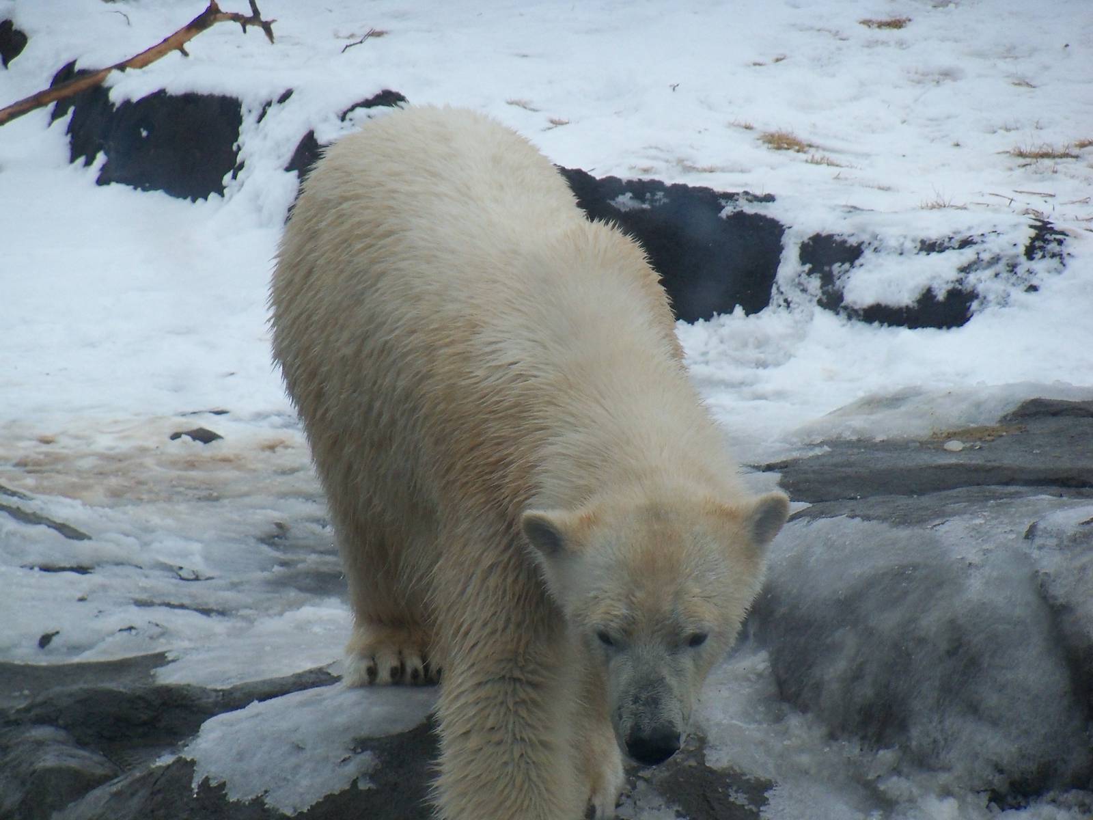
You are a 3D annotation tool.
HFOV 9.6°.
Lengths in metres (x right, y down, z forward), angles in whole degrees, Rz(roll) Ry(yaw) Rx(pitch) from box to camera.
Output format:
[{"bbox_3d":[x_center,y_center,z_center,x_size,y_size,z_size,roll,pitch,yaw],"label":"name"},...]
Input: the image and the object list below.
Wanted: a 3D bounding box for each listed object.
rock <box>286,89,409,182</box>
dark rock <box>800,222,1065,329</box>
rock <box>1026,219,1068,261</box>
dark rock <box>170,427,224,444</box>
[{"bbox_3d":[-0.451,-0.622,14.800,0.292,0.190,0.210,0,13,0],"label":"rock"},{"bbox_3d":[0.827,-0.287,14.000,0.569,0.172,0.270,0,13,0],"label":"dark rock"},{"bbox_3d":[1.079,-0.367,14.100,0.090,0.078,0.080,0,13,0],"label":"rock"},{"bbox_3d":[-0.705,0.053,13.200,0.109,0.040,0.070,0,13,0],"label":"dark rock"}]

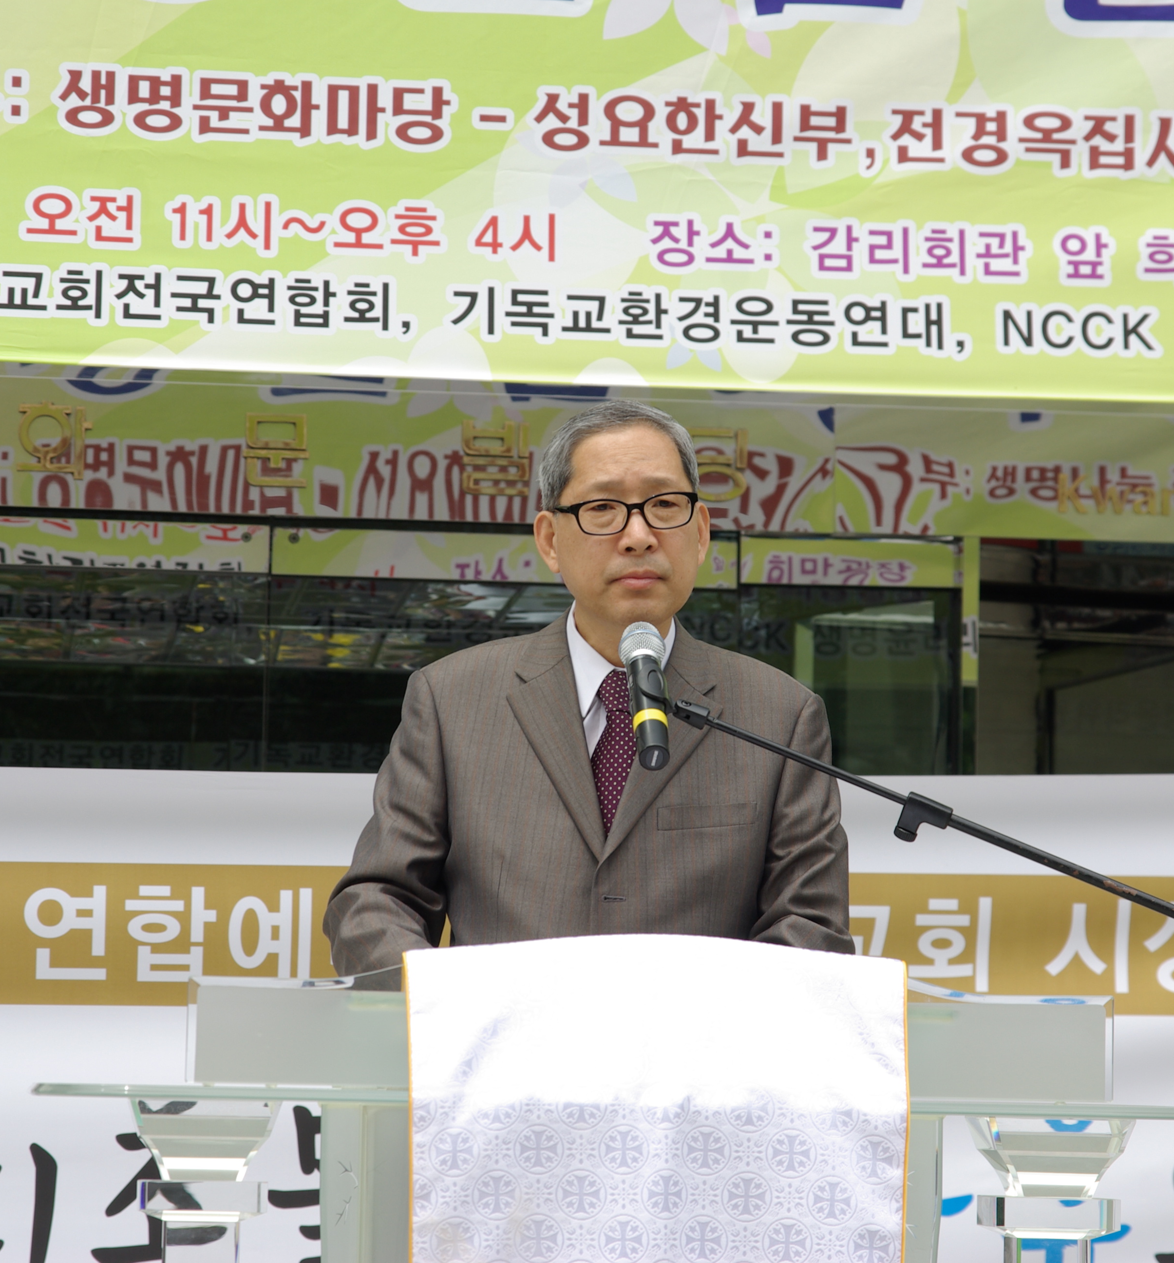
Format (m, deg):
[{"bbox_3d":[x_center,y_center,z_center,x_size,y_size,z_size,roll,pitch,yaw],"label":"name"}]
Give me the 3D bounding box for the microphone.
[{"bbox_3d":[0.065,0.070,5.875,0.050,0.050,0.225,-2,34,-3],"label":"microphone"}]

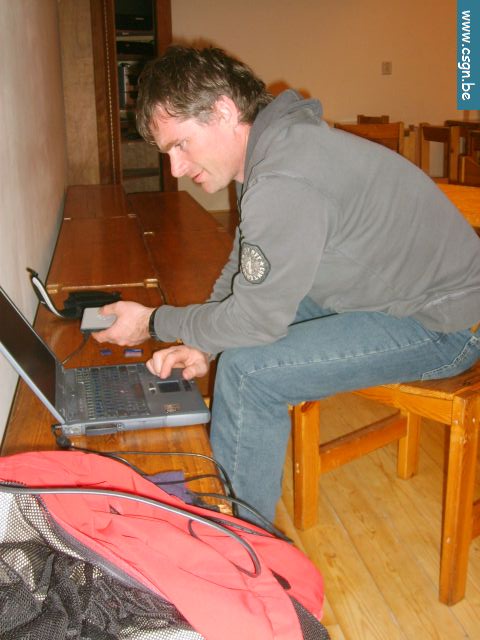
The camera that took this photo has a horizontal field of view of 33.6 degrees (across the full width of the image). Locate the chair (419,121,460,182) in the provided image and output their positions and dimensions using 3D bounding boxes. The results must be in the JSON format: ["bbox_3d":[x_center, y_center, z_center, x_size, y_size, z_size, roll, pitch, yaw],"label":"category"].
[{"bbox_3d":[1.310,-0.724,4.574,0.430,0.780,0.418,-3,17,-10],"label":"chair"}]

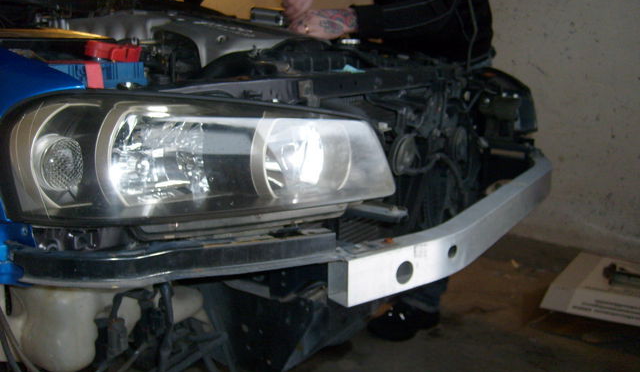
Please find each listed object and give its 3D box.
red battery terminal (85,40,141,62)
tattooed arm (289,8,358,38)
[{"bbox_3d":[-0.405,-0.264,1.270,0.090,0.037,0.060,10,14,33],"label":"red battery terminal"},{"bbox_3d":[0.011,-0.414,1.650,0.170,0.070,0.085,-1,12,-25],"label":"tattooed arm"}]

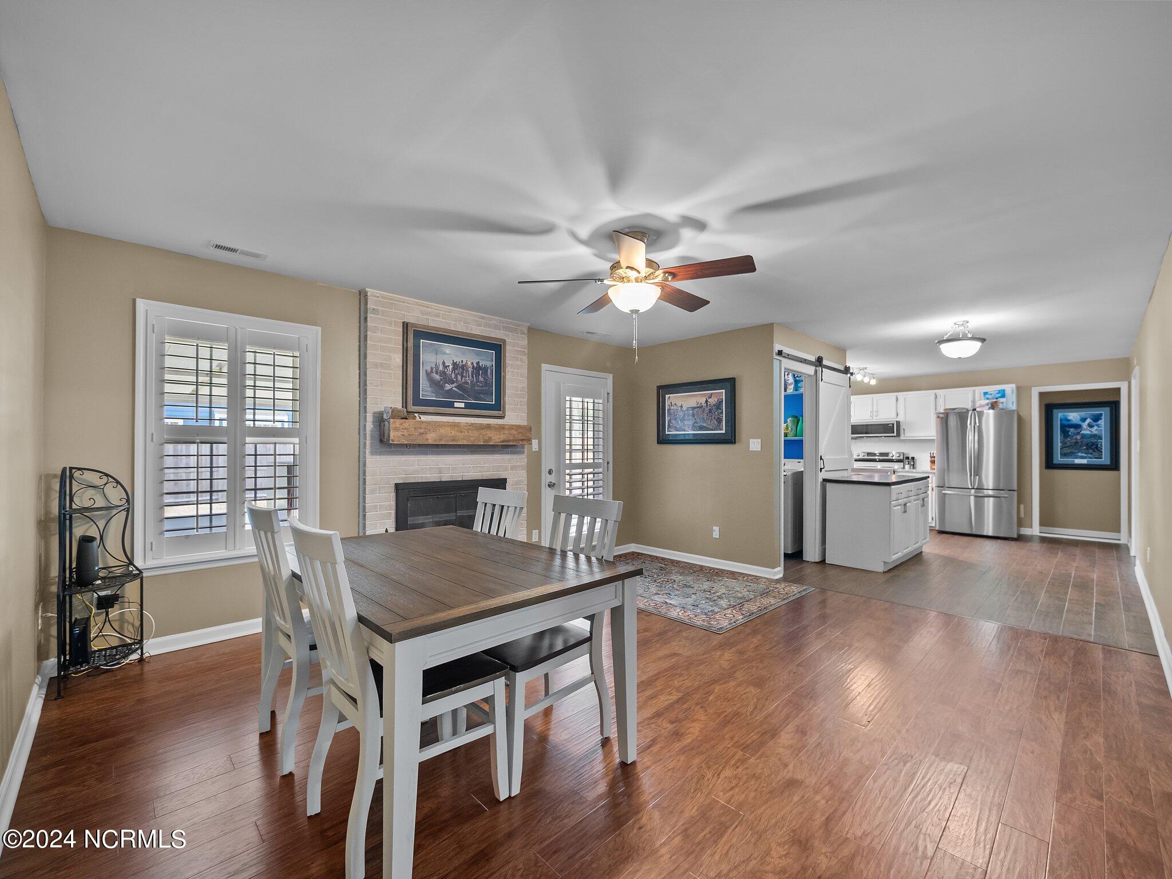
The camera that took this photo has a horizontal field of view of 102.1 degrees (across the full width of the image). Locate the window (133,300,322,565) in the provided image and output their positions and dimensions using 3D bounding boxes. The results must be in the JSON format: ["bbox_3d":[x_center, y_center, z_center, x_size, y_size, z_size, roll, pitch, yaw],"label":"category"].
[{"bbox_3d":[-2.304,-0.013,3.138,0.980,1.610,0.120,0,0,-43],"label":"window"}]

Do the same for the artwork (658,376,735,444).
[{"bbox_3d":[1.143,-0.280,5.082,0.970,0.670,0.040,-1,-1,43],"label":"artwork"}]

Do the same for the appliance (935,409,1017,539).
[{"bbox_3d":[5.699,0.480,6.898,0.900,1.755,0.740,0,-1,41],"label":"appliance"}]

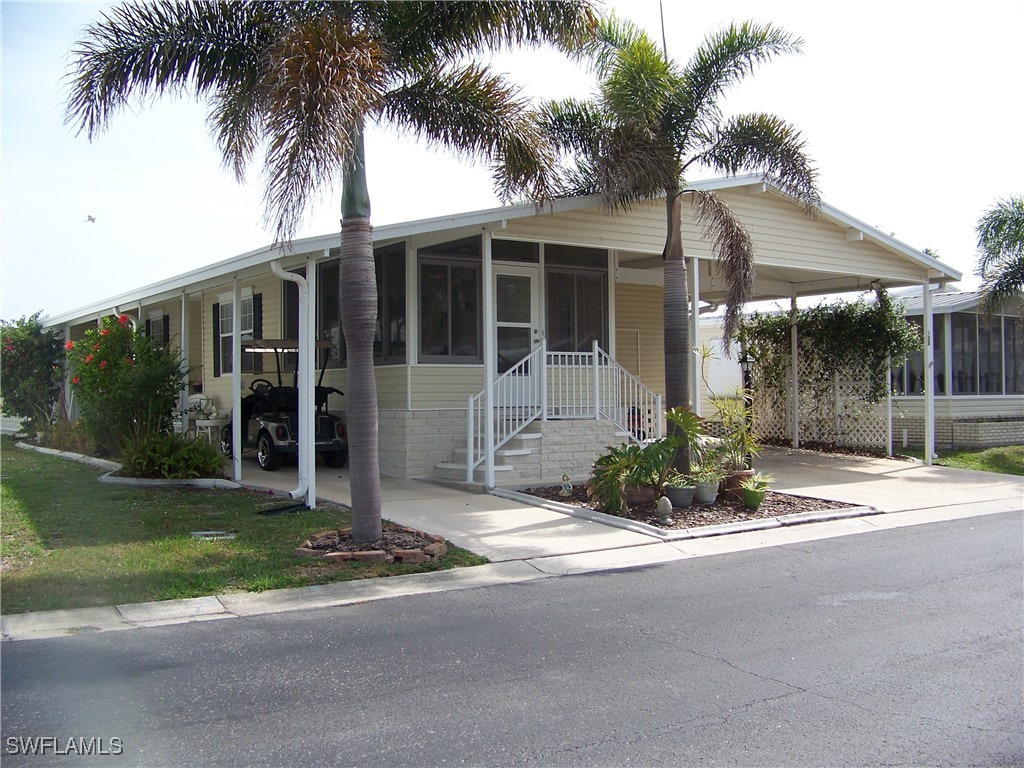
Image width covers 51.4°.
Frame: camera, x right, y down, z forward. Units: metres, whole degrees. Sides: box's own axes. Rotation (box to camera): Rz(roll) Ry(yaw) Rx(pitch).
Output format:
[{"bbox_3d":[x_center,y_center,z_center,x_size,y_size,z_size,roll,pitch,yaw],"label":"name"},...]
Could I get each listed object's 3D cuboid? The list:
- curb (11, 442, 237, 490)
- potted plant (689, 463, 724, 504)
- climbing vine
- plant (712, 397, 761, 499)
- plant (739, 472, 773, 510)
[{"bbox_3d":[-6.600,1.200,16.700,1.250,0.300,9.500,0,-1,-36],"label":"curb"},{"bbox_3d":[2.180,1.110,11.900,0.390,0.470,0.390,-1,-1,11],"label":"potted plant"},{"bbox_3d":[6.250,-0.780,21.200,0.800,2.200,4.000,0,-1,-36],"label":"climbing vine"},{"bbox_3d":[2.570,0.730,12.250,0.600,1.220,0.600,-1,-1,11],"label":"plant"},{"bbox_3d":[2.630,1.165,11.550,0.380,0.410,0.380,-1,-1,11],"label":"plant"}]

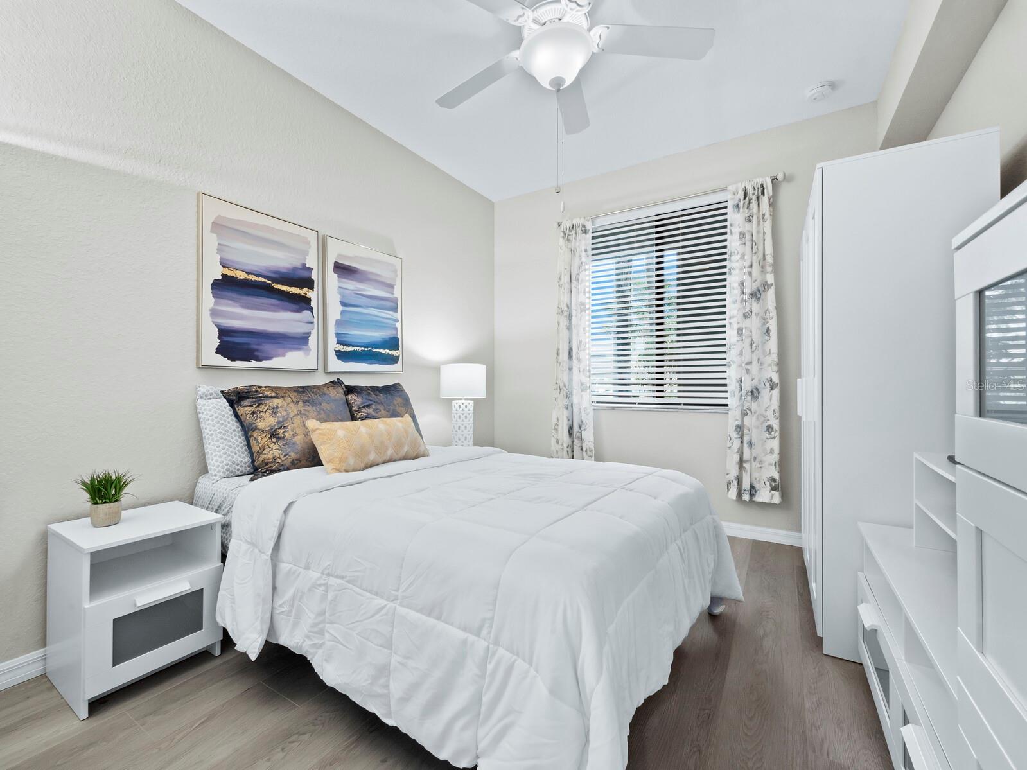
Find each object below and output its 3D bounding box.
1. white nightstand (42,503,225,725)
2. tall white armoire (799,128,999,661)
[{"bbox_3d":[-1.394,0.773,1.545,0.410,0.531,0.390,0,0,32],"label":"white nightstand"},{"bbox_3d":[1.708,0.098,1.985,0.495,1.905,1.140,0,0,32],"label":"tall white armoire"}]

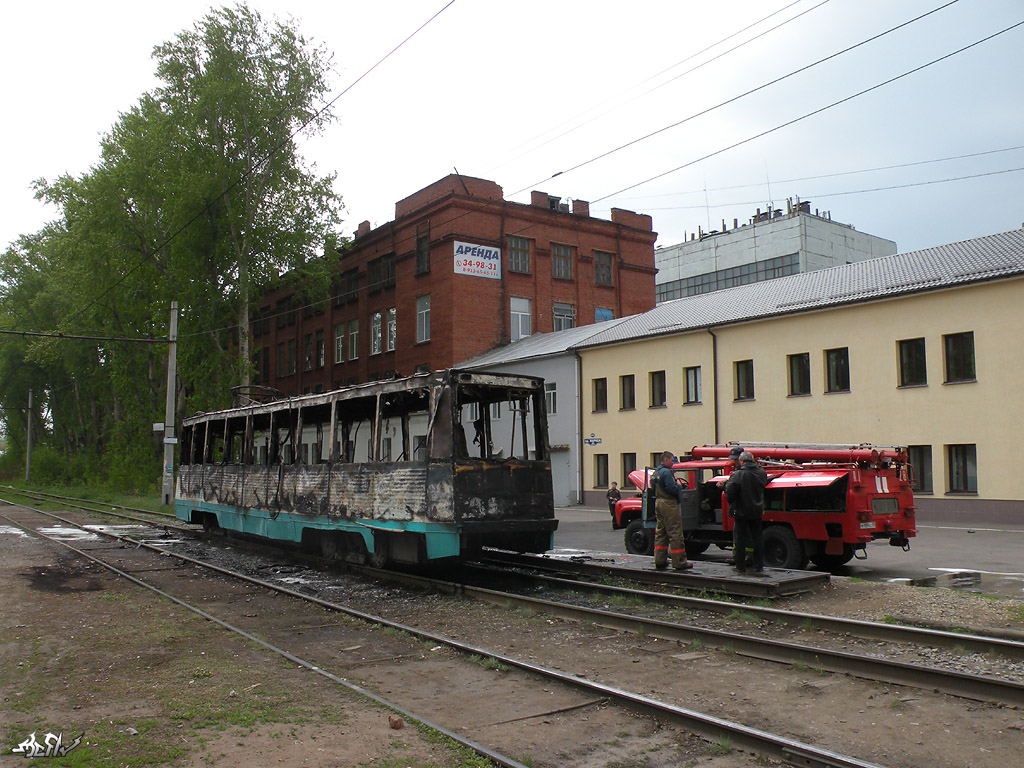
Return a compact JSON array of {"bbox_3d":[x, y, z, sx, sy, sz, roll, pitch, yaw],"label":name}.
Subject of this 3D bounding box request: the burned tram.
[{"bbox_3d":[-4.545,1.907,17.887,2.500,3.400,15.000,4,-8,-37],"label":"burned tram"}]

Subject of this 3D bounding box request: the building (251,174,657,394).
[{"bbox_3d":[-8.049,-0.935,70.724,18.500,20.921,37.000,4,-8,-38],"label":"building"}]

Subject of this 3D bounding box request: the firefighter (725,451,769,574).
[{"bbox_3d":[3.544,1.938,12.184,0.620,1.780,0.420,2,-6,-20],"label":"firefighter"}]

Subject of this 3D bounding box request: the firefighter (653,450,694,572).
[{"bbox_3d":[2.472,1.951,12.460,0.550,1.790,0.500,2,-7,-25],"label":"firefighter"}]

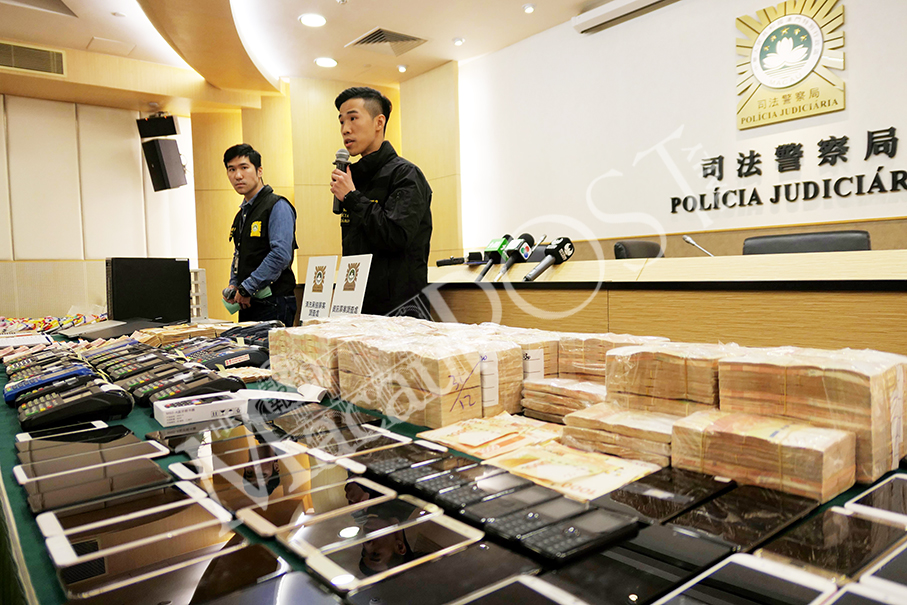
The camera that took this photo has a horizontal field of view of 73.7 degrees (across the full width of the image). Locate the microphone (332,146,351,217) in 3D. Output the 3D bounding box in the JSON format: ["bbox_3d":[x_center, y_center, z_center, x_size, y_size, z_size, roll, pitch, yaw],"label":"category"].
[{"bbox_3d":[-0.413,-0.443,2.220,0.062,0.250,0.062,3,-6,0],"label":"microphone"}]

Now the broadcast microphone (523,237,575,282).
[{"bbox_3d":[0.414,-0.177,2.617,0.300,0.066,0.066,-38,25,-27],"label":"broadcast microphone"}]

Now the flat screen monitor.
[{"bbox_3d":[-1.646,-0.048,3.287,0.095,0.370,0.395,0,3,41],"label":"flat screen monitor"}]

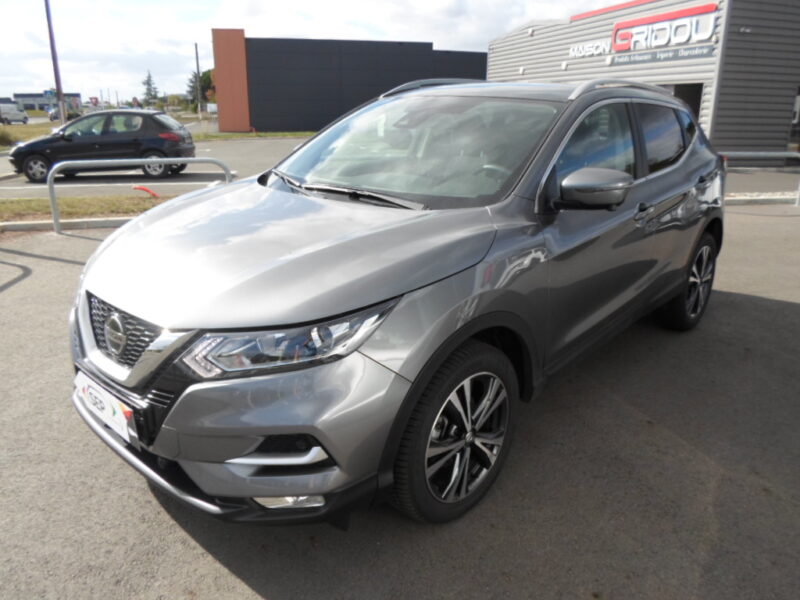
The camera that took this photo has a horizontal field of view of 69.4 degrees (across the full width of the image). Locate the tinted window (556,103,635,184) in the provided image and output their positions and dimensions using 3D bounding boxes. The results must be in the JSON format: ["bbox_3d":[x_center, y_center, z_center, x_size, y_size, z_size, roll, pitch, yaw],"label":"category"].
[{"bbox_3d":[0.947,-0.710,2.756,0.930,0.450,0.060,-19,1,-44],"label":"tinted window"}]

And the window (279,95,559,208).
[{"bbox_3d":[0.027,-0.724,2.835,1.430,0.120,0.940,17,54,40],"label":"window"}]

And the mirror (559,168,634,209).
[{"bbox_3d":[0.800,-0.459,2.360,0.225,0.165,0.180,17,25,40],"label":"mirror"}]

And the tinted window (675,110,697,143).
[{"bbox_3d":[1.863,-1.117,3.751,0.050,0.260,0.310,-21,-1,43],"label":"tinted window"}]

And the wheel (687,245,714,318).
[{"bbox_3d":[1.998,-0.145,4.022,0.190,0.490,0.490,16,25,40],"label":"wheel"}]

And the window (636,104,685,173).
[{"bbox_3d":[1.543,-0.940,3.392,0.045,0.390,0.640,-8,8,46],"label":"window"}]

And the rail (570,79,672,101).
[{"bbox_3d":[1.301,-1.174,3.230,0.060,0.100,1.500,16,25,40],"label":"rail"}]

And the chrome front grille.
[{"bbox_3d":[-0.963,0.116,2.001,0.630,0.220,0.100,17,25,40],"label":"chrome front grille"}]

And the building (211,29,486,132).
[{"bbox_3d":[-3.728,-15.063,40.221,18.277,5.600,11.000,-7,20,-19],"label":"building"}]

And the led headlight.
[{"bbox_3d":[-0.311,0.129,1.806,0.470,0.210,0.550,16,25,40],"label":"led headlight"}]

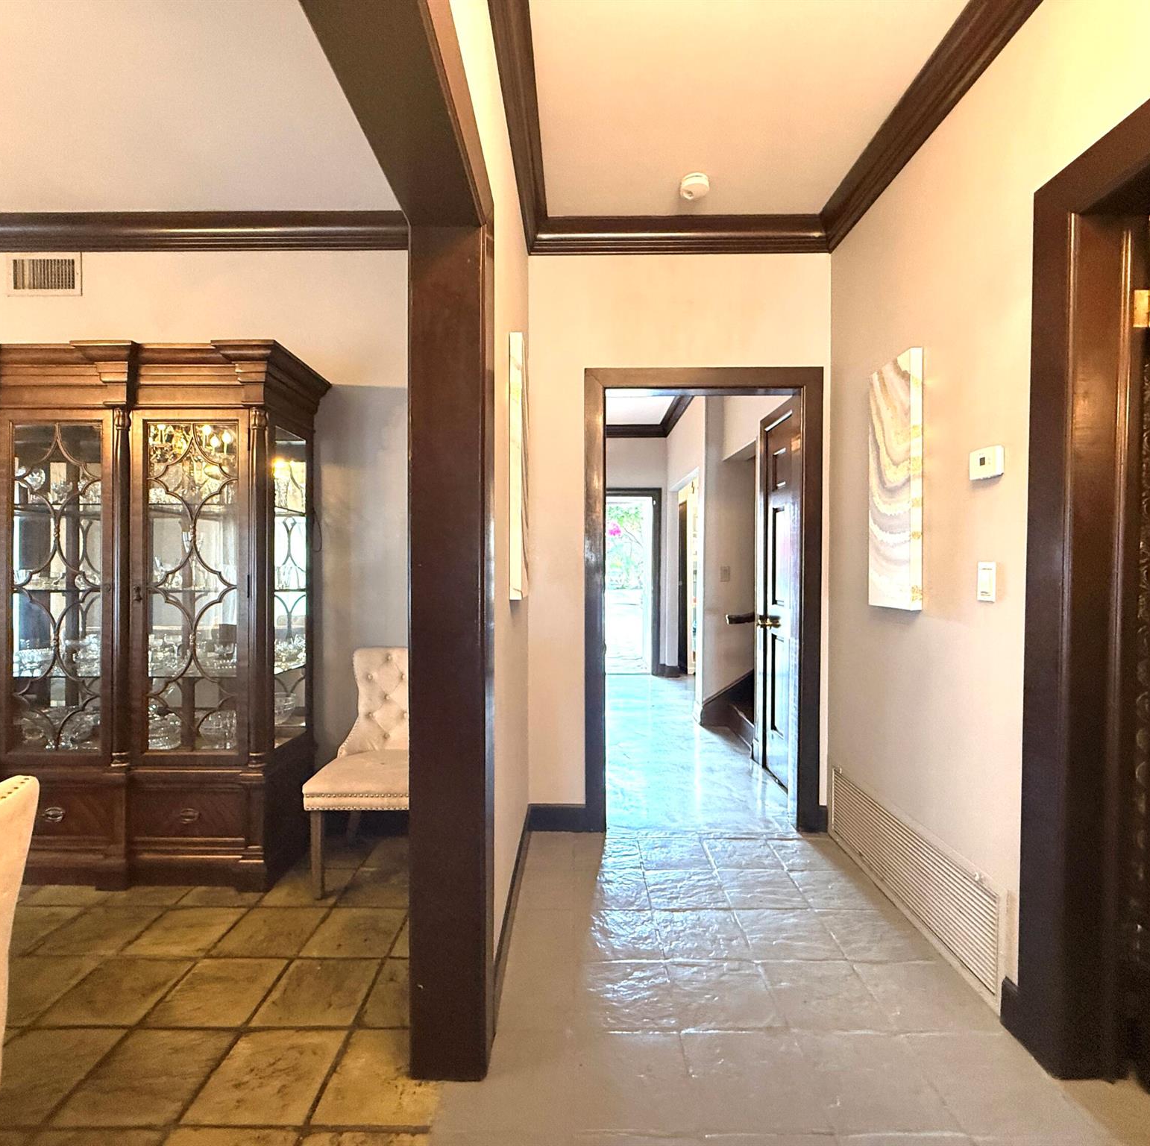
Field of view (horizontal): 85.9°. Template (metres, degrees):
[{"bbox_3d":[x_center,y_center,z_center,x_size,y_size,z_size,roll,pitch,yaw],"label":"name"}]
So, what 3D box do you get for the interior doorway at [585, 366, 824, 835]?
[{"bbox_3d":[0.596,0.126,2.930,1.107,2.165,0.150,0,1,0],"label":"interior doorway"}]

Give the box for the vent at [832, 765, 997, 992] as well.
[{"bbox_3d":[1.177,1.029,2.301,0.020,0.310,1.135,0,1,0],"label":"vent"}]

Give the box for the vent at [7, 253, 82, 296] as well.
[{"bbox_3d":[-2.404,-1.355,2.803,0.344,0.195,0.020,0,1,0],"label":"vent"}]

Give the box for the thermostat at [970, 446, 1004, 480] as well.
[{"bbox_3d":[1.172,-0.313,1.758,0.026,0.080,0.114,0,1,0],"label":"thermostat"}]

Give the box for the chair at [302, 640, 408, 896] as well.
[{"bbox_3d":[-0.755,0.777,2.559,0.490,0.875,0.560,0,1,0],"label":"chair"}]

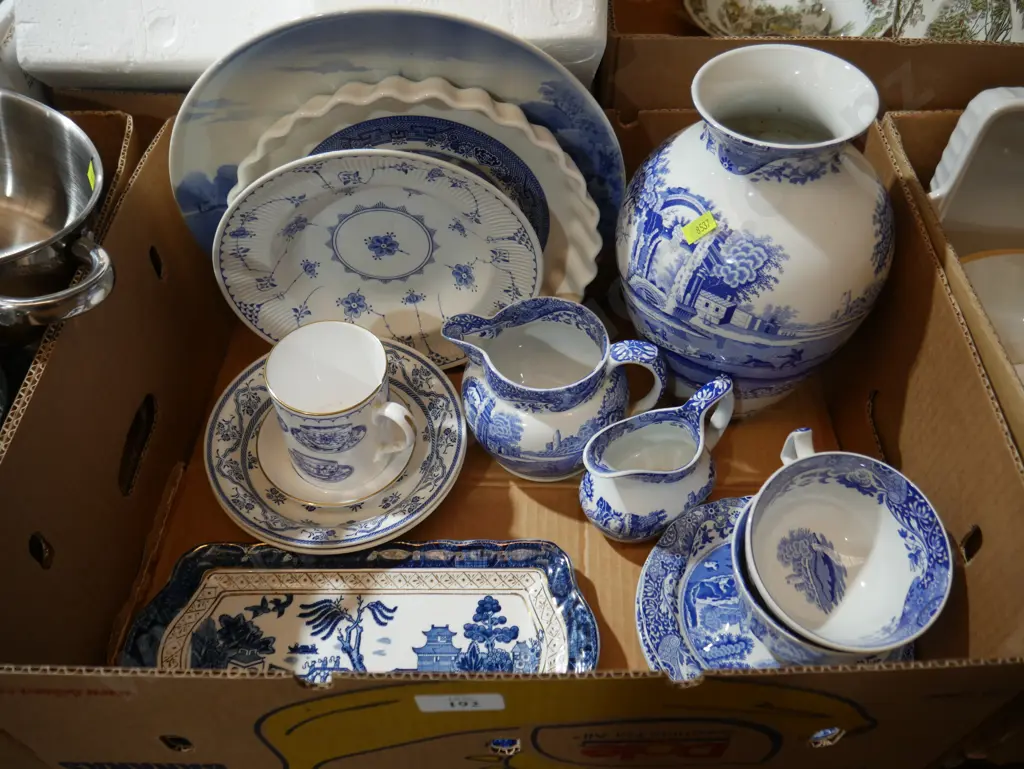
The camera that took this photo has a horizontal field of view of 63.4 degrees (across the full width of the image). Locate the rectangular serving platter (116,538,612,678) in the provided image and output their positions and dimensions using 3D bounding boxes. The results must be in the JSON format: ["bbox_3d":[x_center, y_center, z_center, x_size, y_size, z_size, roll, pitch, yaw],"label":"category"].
[{"bbox_3d":[-0.093,0.175,0.522,0.298,0.026,0.159,0,53,0],"label":"rectangular serving platter"}]

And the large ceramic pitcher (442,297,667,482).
[{"bbox_3d":[0.030,0.007,0.590,0.153,0.119,0.116,4,53,3],"label":"large ceramic pitcher"}]

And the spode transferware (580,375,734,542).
[{"bbox_3d":[0.099,0.051,0.579,0.122,0.086,0.078,-25,57,-18],"label":"spode transferware"}]

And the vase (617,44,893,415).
[{"bbox_3d":[0.169,-0.093,0.586,0.187,0.246,0.187,-2,52,2],"label":"vase"}]

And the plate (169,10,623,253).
[{"bbox_3d":[-0.075,-0.130,0.577,0.303,0.303,0.032,0,57,0],"label":"plate"}]

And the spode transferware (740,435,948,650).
[{"bbox_3d":[0.190,0.091,0.498,0.109,0.068,0.132,-13,72,4],"label":"spode transferware"}]

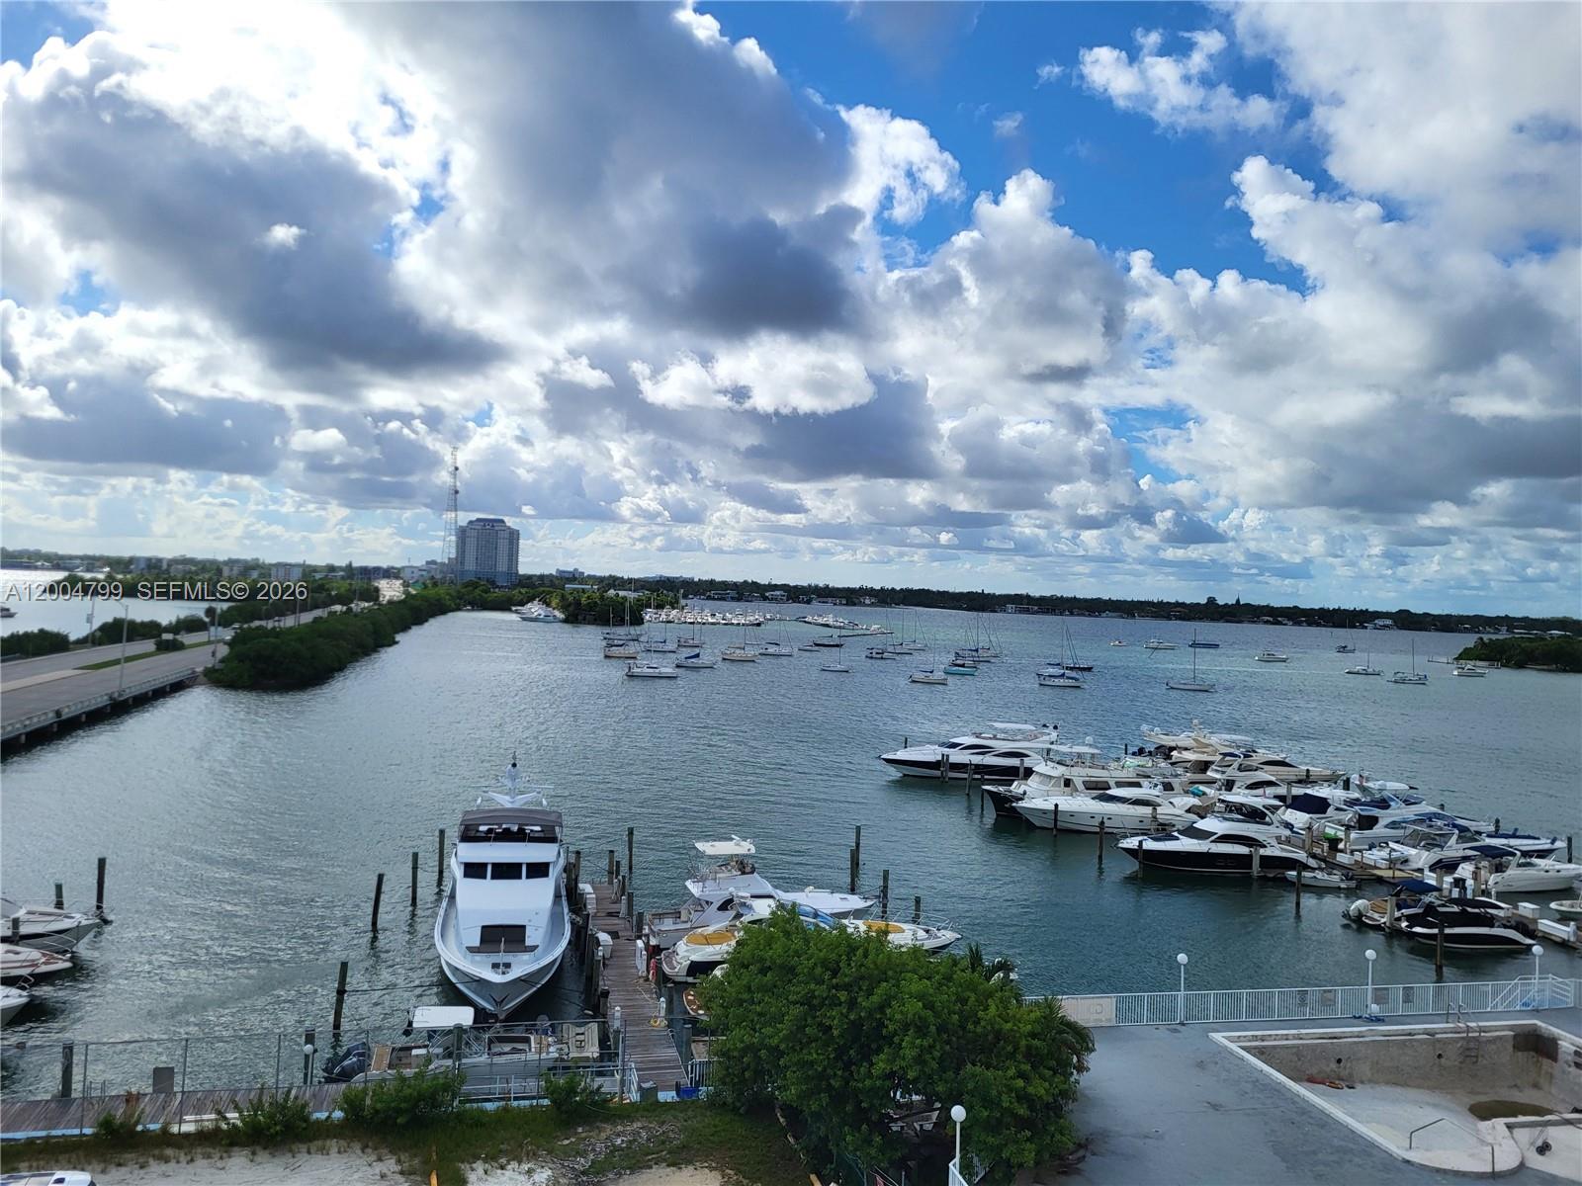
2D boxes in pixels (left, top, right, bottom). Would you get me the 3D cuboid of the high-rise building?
[{"bbox_3d":[-308.995,-42.337,1215.000,58.000,72.000,27.000,2,0,-20],"label":"high-rise building"}]

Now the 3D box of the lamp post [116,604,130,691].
[{"bbox_3d":[-82.848,6.897,147.500,2.000,11.400,0.500,2,1,-10],"label":"lamp post"}]

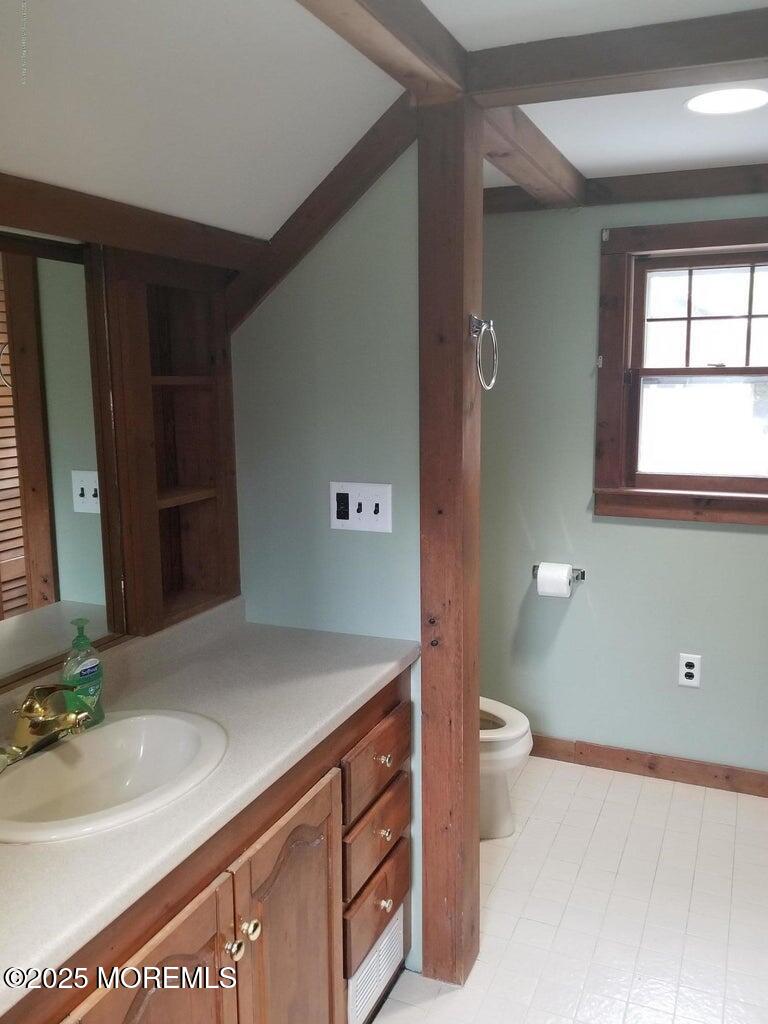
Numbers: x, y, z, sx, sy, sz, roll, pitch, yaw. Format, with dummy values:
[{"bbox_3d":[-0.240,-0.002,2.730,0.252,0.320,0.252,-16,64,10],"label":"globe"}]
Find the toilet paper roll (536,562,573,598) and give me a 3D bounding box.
[{"bbox_3d":[0.629,0.251,2.818,0.105,0.120,0.120,4,11,24],"label":"toilet paper roll"}]

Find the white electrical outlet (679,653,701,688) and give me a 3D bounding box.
[{"bbox_3d":[1.091,0.567,2.741,0.070,0.115,0.010,4,11,24],"label":"white electrical outlet"}]

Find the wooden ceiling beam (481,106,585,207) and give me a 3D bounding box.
[{"bbox_3d":[0.391,-0.975,2.086,0.108,0.090,0.980,4,11,24],"label":"wooden ceiling beam"}]

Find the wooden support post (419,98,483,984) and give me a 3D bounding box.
[{"bbox_3d":[0.159,0.156,1.790,0.106,2.030,0.122,4,11,24],"label":"wooden support post"}]

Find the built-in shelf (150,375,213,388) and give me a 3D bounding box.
[{"bbox_3d":[-0.500,-0.298,1.748,0.120,0.020,0.220,4,11,24],"label":"built-in shelf"}]

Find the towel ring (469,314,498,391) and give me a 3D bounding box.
[{"bbox_3d":[0.218,-0.342,1.658,0.052,0.160,0.152,4,11,24],"label":"towel ring"}]

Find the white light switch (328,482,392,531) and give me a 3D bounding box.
[{"bbox_3d":[-0.052,-0.010,1.782,0.161,0.113,0.016,4,11,24],"label":"white light switch"}]

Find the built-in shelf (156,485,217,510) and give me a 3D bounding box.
[{"bbox_3d":[-0.499,-0.034,1.790,0.120,0.020,0.220,4,11,24],"label":"built-in shelf"}]

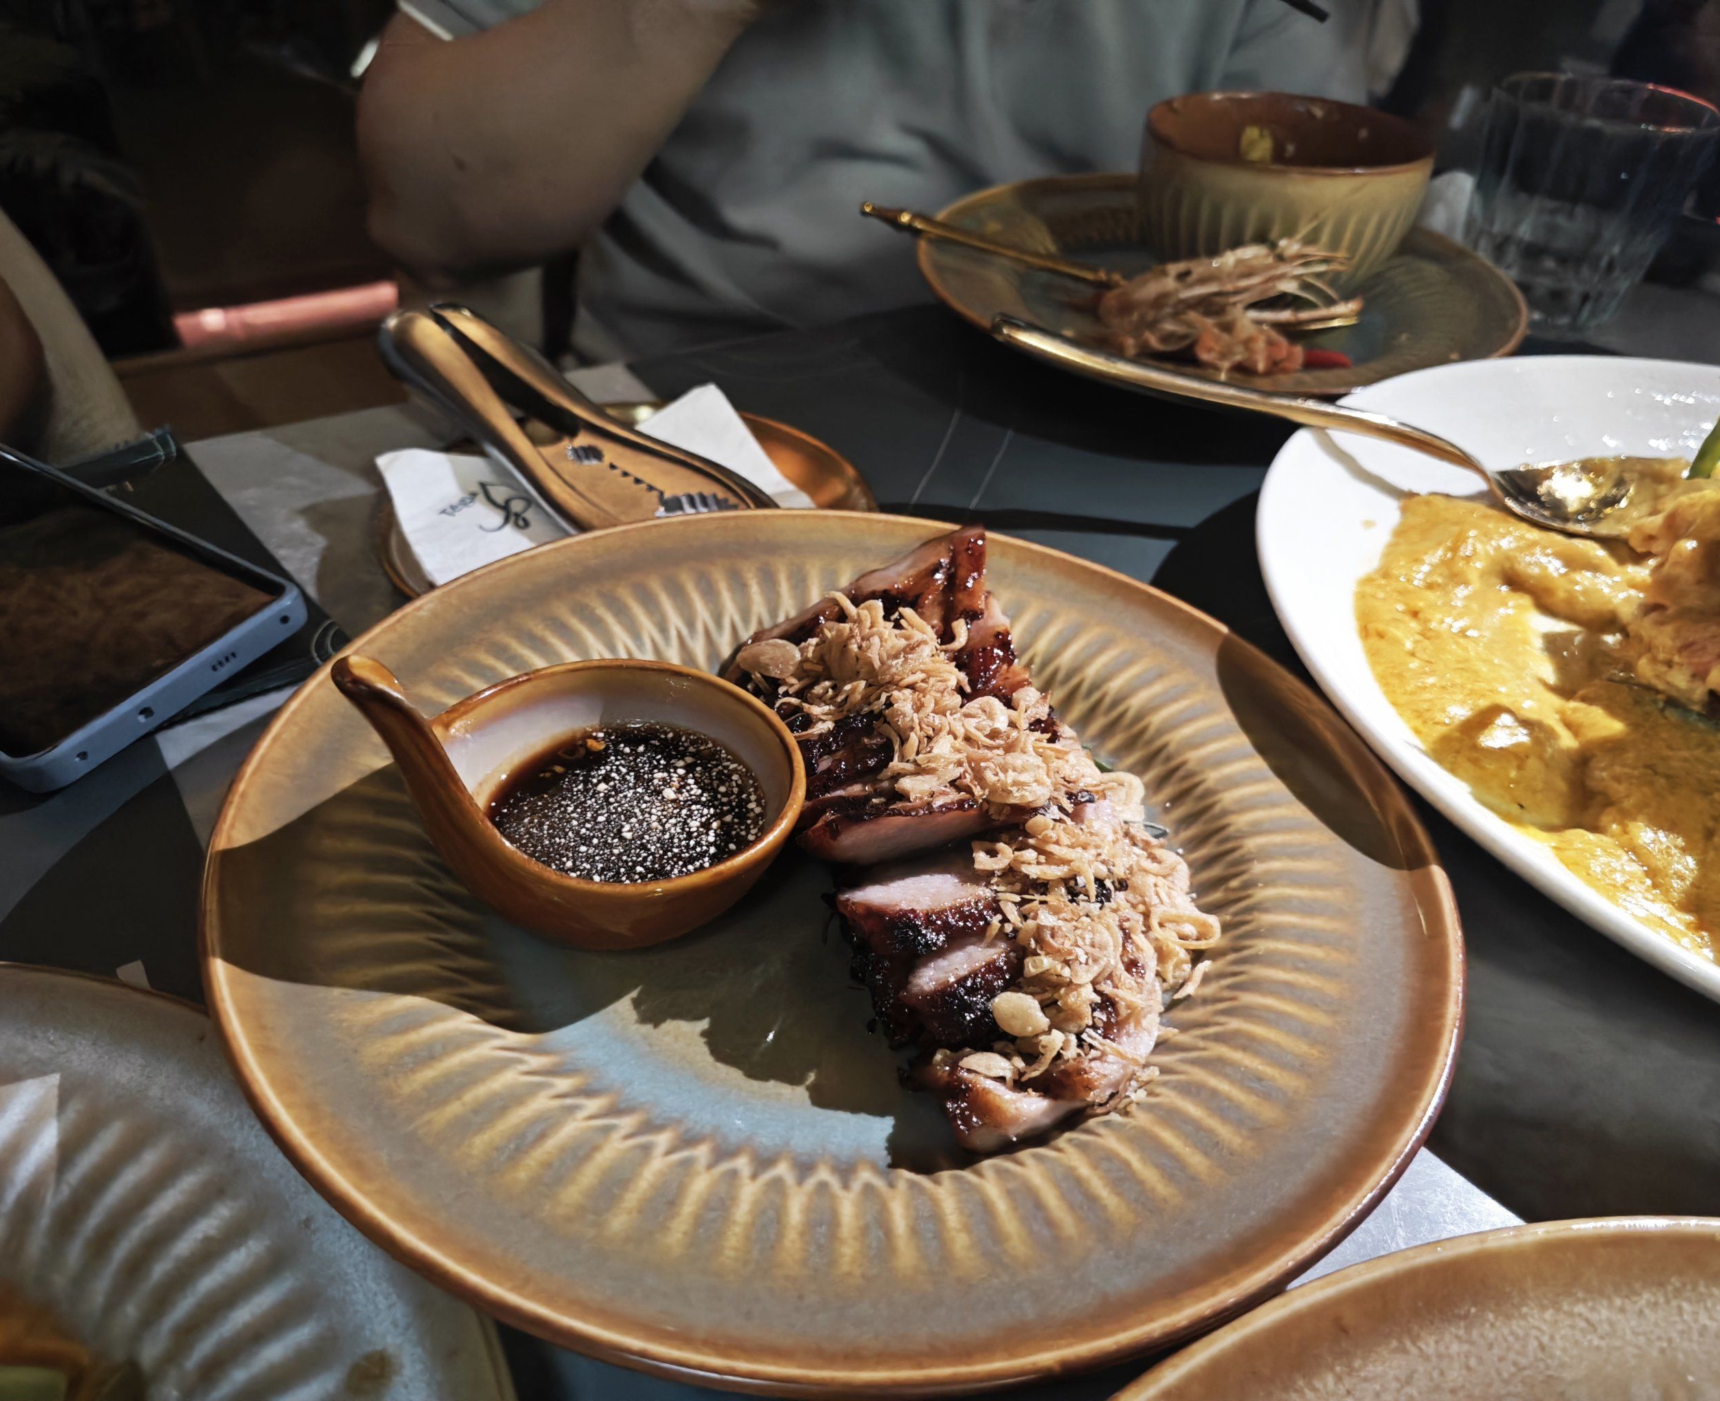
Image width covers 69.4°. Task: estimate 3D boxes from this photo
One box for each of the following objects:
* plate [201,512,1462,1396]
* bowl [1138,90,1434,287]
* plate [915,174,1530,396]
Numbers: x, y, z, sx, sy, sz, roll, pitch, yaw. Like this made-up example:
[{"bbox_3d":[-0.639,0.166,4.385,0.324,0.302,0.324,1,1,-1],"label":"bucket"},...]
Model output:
[{"bbox_3d":[-0.003,0.028,0.265,0.243,0.028,0.243,5,36,0],"label":"plate"},{"bbox_3d":[0.183,-0.222,0.551,0.118,0.058,0.118,2,40,0],"label":"bowl"},{"bbox_3d":[0.148,-0.175,0.531,0.248,0.028,0.248,1,40,-1],"label":"plate"}]

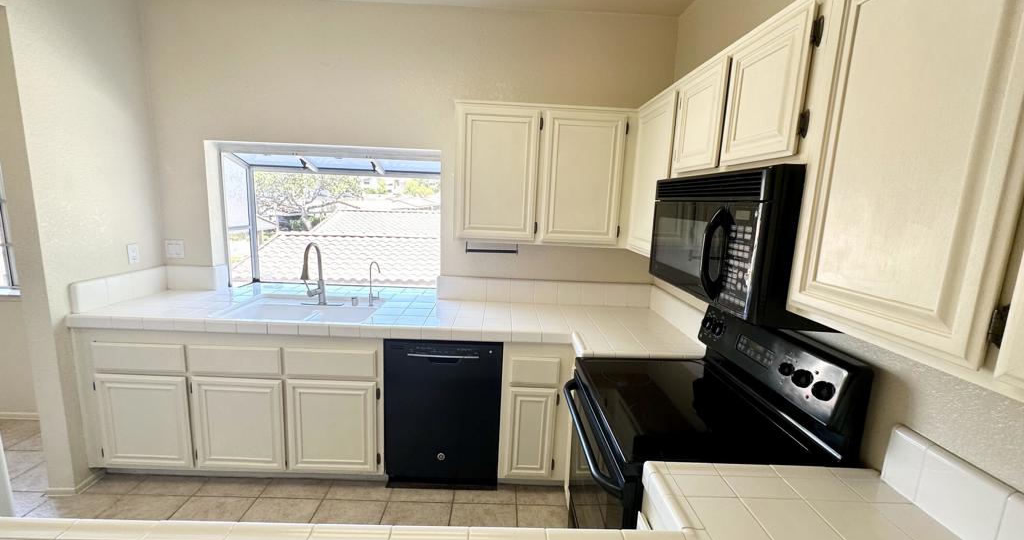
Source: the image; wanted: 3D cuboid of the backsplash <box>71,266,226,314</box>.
[{"bbox_3d":[-2.013,0.095,2.379,0.319,0.145,0.704,2,9,-1],"label":"backsplash"}]

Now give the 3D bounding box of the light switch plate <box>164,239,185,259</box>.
[{"bbox_3d":[-2.099,-0.130,2.576,0.114,0.115,0.010,2,9,-1],"label":"light switch plate"}]

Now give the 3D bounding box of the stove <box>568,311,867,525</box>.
[{"bbox_3d":[0.555,0.778,1.480,0.673,1.181,0.780,2,9,-1],"label":"stove"}]

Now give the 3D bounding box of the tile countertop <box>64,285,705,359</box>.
[{"bbox_3d":[-0.639,0.265,2.351,3.091,0.065,1.142,2,9,-1],"label":"tile countertop"}]

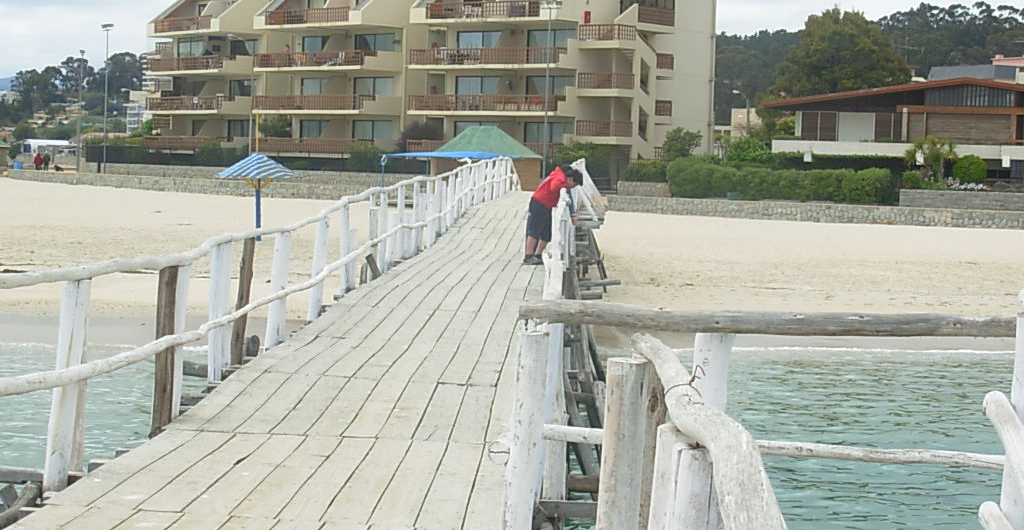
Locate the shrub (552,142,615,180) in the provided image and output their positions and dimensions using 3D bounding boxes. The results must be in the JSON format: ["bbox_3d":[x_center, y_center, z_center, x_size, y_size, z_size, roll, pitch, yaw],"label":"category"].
[{"bbox_3d":[3.944,-5.681,124.000,3.300,2.250,2.600,1,3,0],"label":"shrub"}]

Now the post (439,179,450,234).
[{"bbox_3d":[-1.251,-1.098,41.500,0.120,1.016,0.120,2,3,0],"label":"post"}]

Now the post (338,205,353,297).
[{"bbox_3d":[-1.792,-0.186,24.200,0.100,0.996,0.100,-1,3,0],"label":"post"}]

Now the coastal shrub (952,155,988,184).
[{"bbox_3d":[22.616,-4.704,111.036,1.750,1.407,1.700,2,3,0],"label":"coastal shrub"}]

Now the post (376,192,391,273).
[{"bbox_3d":[-1.614,-0.406,28.300,0.100,1.014,0.100,2,3,0],"label":"post"}]

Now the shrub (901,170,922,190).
[{"bbox_3d":[19.724,-4.221,111.000,1.050,0.980,1.000,1,3,0],"label":"shrub"}]

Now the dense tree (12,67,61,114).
[{"bbox_3d":[-156.512,-57.108,740.000,15.500,15.500,14.000,1,3,0],"label":"dense tree"}]

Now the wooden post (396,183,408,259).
[{"bbox_3d":[-1.412,-0.555,29.000,0.130,0.960,0.130,1,3,0],"label":"wooden post"}]

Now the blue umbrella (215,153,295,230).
[{"bbox_3d":[-7.898,-2.089,69.068,2.450,2.670,2.450,2,3,0],"label":"blue umbrella"}]

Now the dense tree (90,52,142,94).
[{"bbox_3d":[-130.180,-63.033,740.000,17.000,15.000,15.000,1,3,0],"label":"dense tree"}]

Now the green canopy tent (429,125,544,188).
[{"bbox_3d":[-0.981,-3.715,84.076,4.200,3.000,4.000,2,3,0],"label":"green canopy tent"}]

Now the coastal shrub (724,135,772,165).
[{"bbox_3d":[12.123,-5.783,116.046,2.400,1.800,2.200,2,3,0],"label":"coastal shrub"}]

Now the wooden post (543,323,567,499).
[{"bbox_3d":[0.206,0.667,10.600,0.100,0.896,0.100,1,3,0],"label":"wooden post"}]

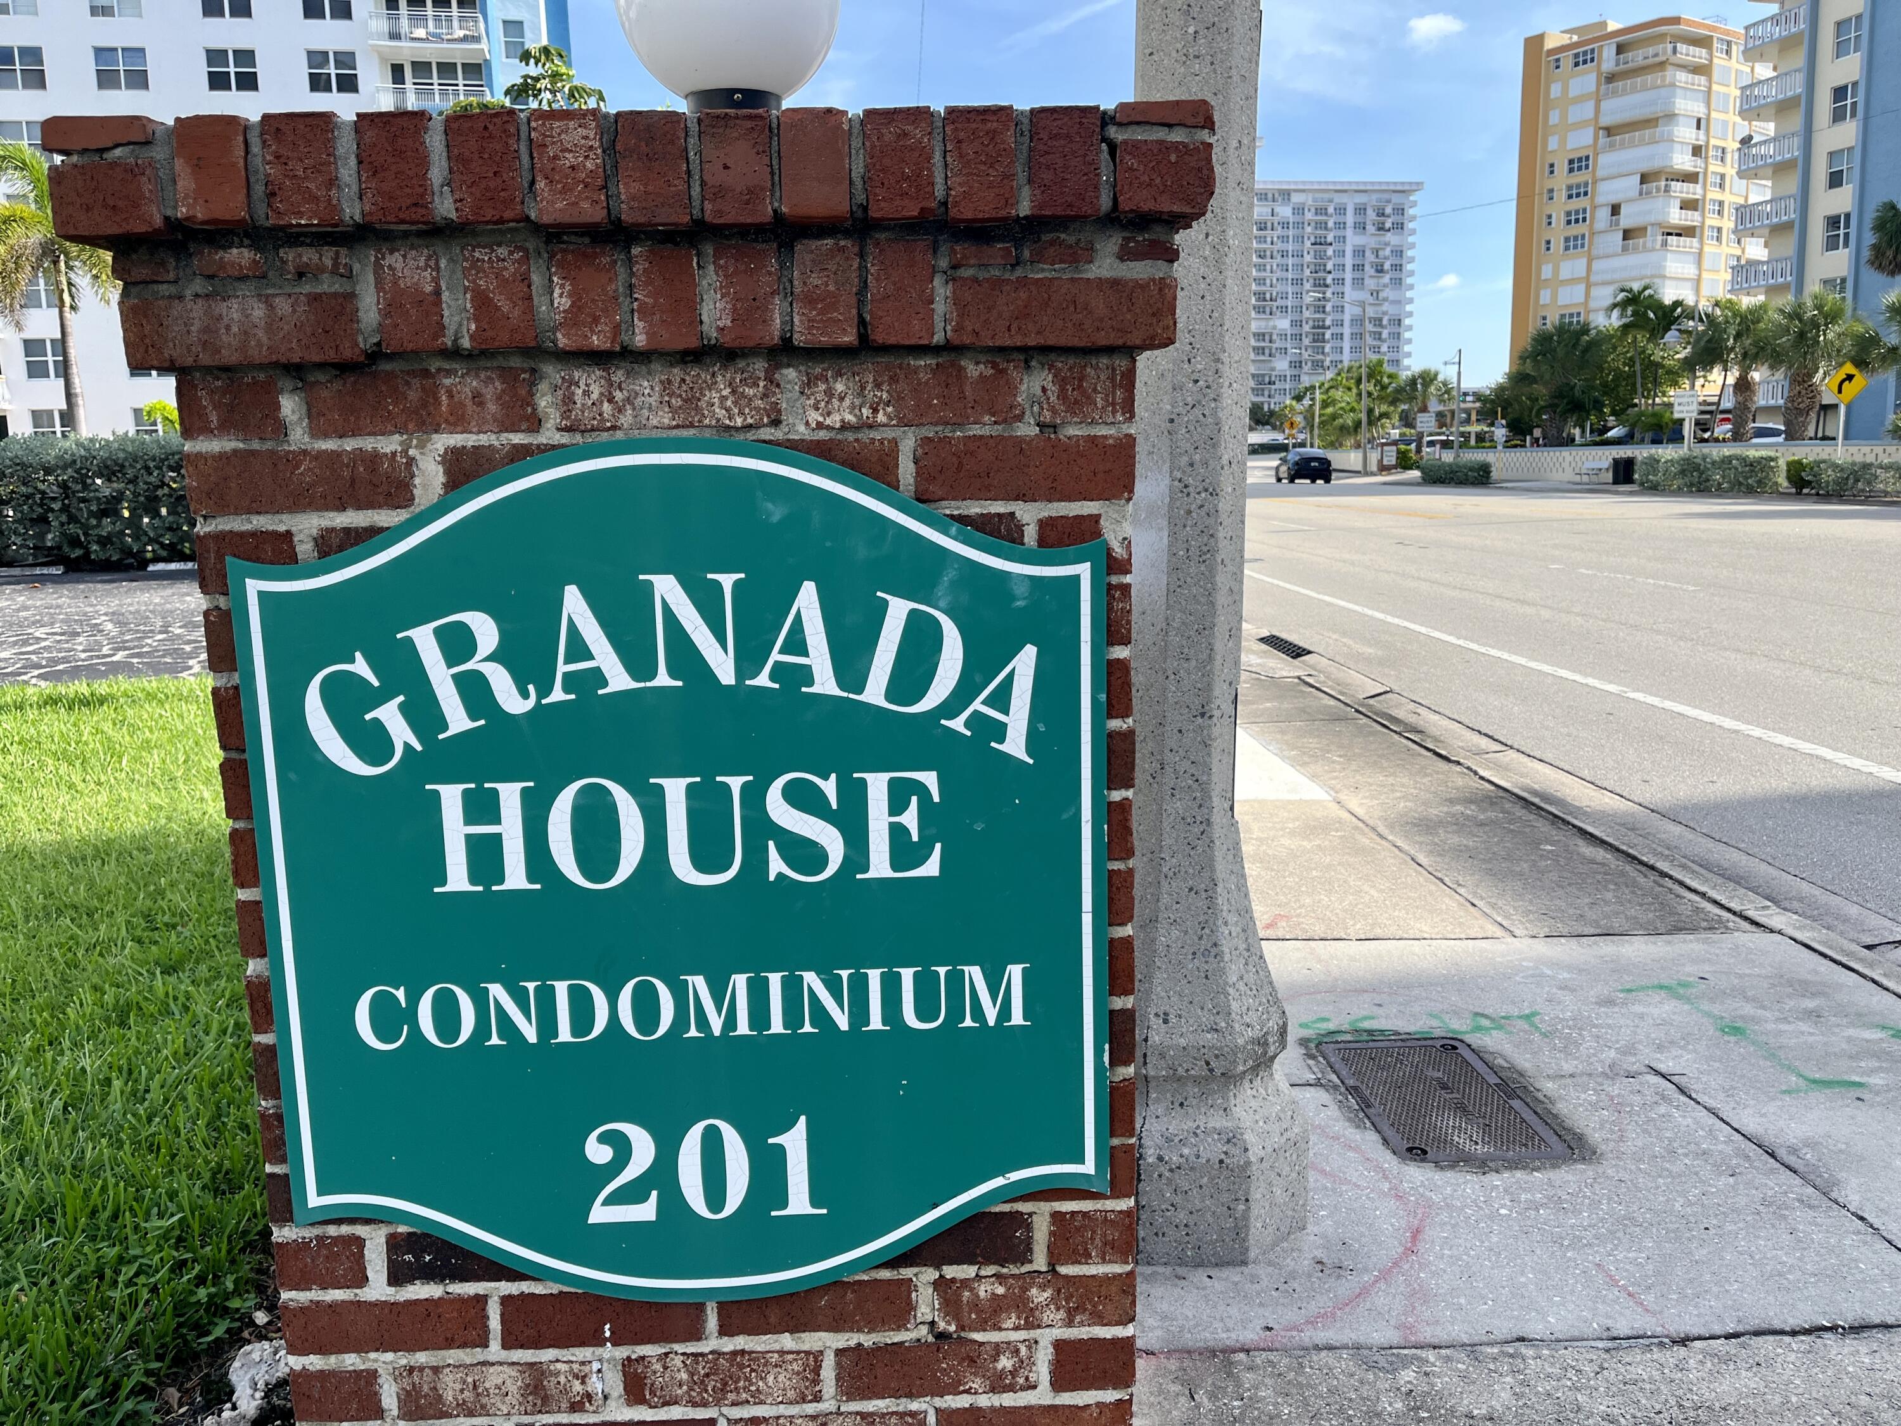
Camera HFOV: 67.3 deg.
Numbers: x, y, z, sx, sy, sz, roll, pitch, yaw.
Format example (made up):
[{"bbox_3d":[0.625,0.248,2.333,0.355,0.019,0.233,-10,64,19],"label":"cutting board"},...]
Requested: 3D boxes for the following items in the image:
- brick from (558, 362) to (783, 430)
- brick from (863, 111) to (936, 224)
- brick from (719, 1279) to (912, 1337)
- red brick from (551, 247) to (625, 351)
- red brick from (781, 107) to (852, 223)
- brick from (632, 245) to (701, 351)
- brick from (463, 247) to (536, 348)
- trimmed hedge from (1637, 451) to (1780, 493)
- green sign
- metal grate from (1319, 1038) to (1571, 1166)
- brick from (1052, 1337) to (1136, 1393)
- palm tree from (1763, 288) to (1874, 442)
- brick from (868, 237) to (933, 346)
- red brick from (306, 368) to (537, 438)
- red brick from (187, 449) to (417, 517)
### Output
[{"bbox_3d":[-0.256,-0.295,1.342,0.200,0.053,0.091,-1,10,-1],"label":"brick"},{"bbox_3d":[-0.045,-0.474,1.286,0.057,0.089,0.195,-2,10,-1],"label":"brick"},{"bbox_3d":[-0.136,0.589,1.476,0.190,0.056,0.092,-2,9,-1],"label":"brick"},{"bbox_3d":[-0.321,-0.379,1.351,0.055,0.087,0.201,-1,10,-1],"label":"red brick"},{"bbox_3d":[-0.116,-0.481,1.309,0.057,0.088,0.201,-1,10,-1],"label":"red brick"},{"bbox_3d":[-0.250,-0.376,1.342,0.058,0.092,0.200,-2,9,-2],"label":"brick"},{"bbox_3d":[-0.390,-0.373,1.321,0.058,0.086,0.195,-2,10,-1],"label":"brick"},{"bbox_3d":[18.808,-6.100,35.621,1.100,1.060,4.575,-2,10,-2],"label":"trimmed hedge"},{"bbox_3d":[-0.247,0.166,1.350,0.794,0.838,0.020,-2,9,-2],"label":"green sign"},{"bbox_3d":[1.142,0.911,3.365,0.380,0.030,0.637,-2,10,-1],"label":"metal grate"},{"bbox_3d":[0.144,0.644,1.542,0.084,0.057,0.195,-2,10,-1],"label":"brick"},{"bbox_3d":[22.192,-8.368,36.702,2.800,4.835,2.800,4,11,30],"label":"palm tree"},{"bbox_3d":[-0.045,-0.383,1.347,0.058,0.092,0.200,-2,9,-2],"label":"brick"},{"bbox_3d":[-0.473,-0.284,1.323,0.203,0.057,0.092,-2,9,-1],"label":"red brick"},{"bbox_3d":[-0.581,-0.216,1.321,0.198,0.056,0.092,-2,10,-1],"label":"red brick"}]

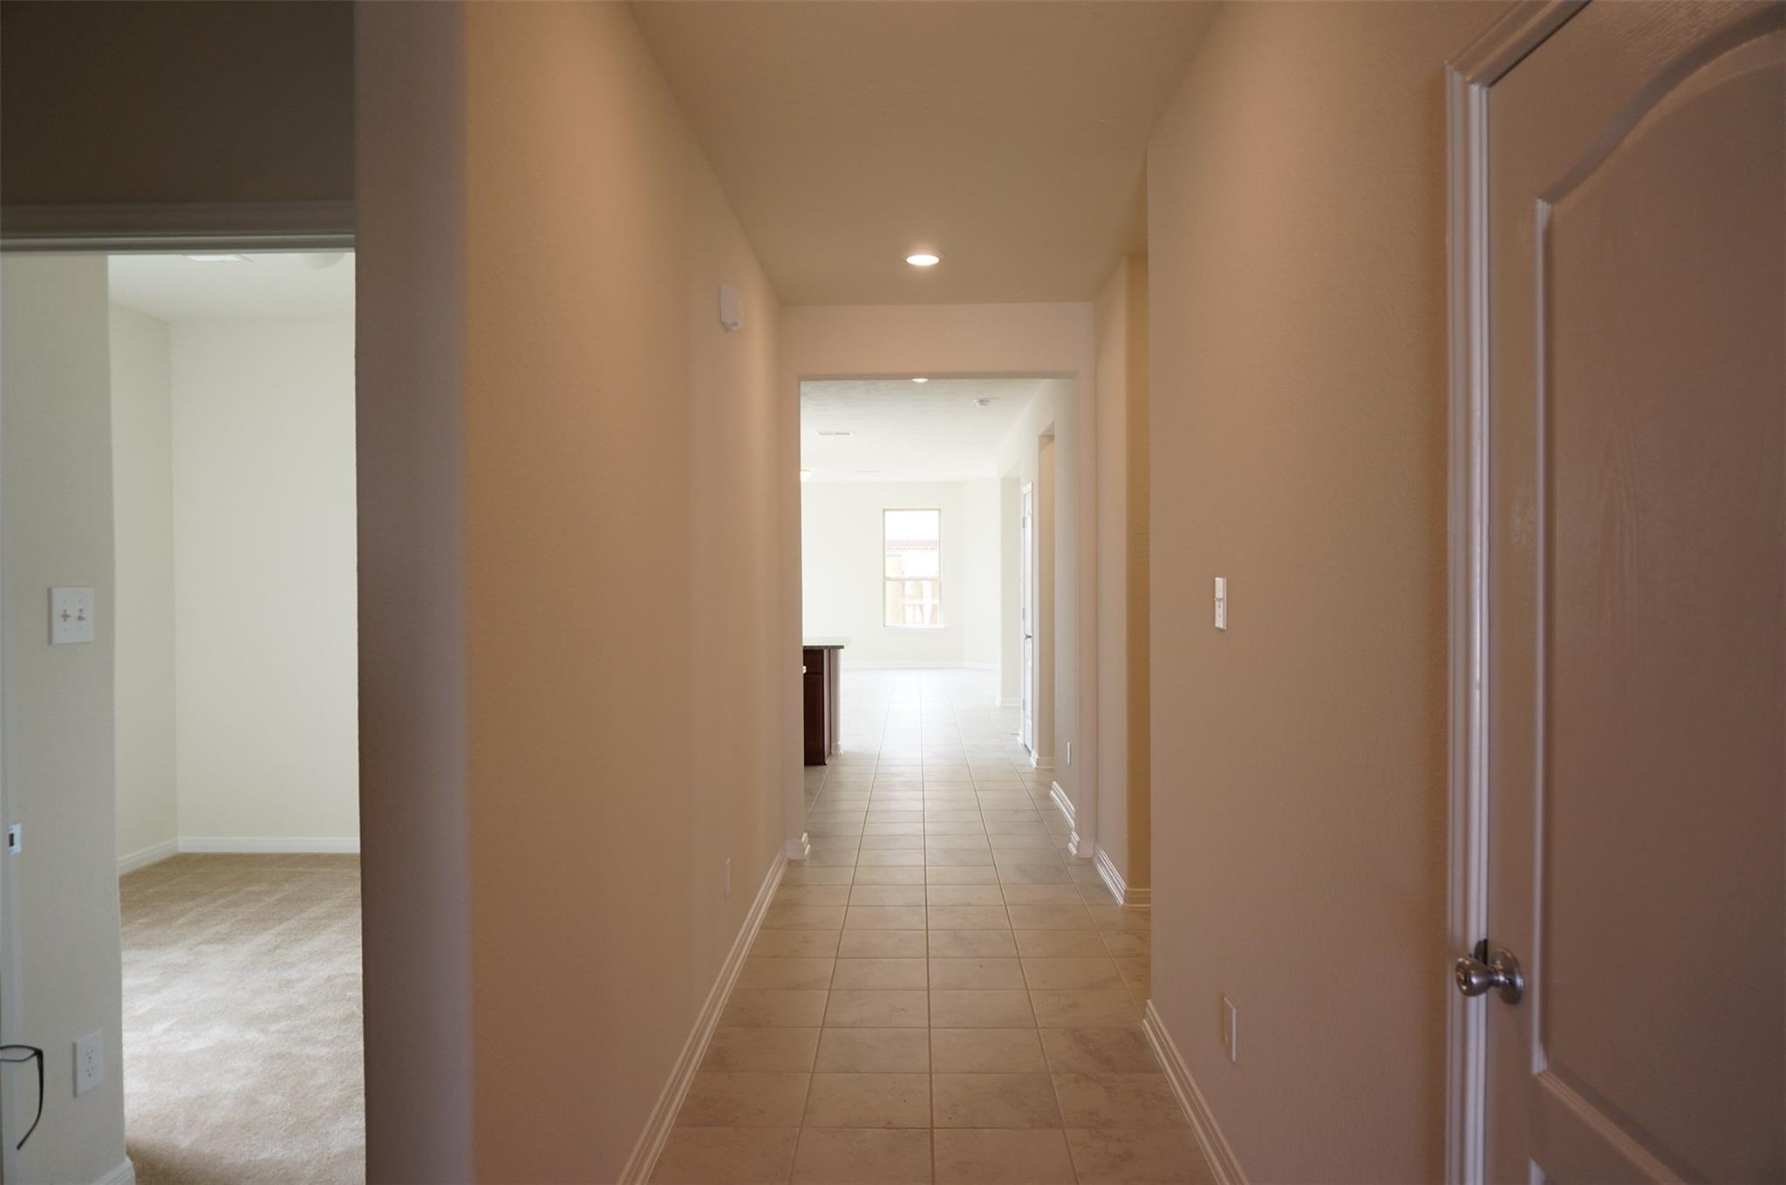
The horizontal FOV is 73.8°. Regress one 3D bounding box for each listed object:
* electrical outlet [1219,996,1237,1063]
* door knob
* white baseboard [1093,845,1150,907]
[{"bbox_3d":[0.764,0.994,2.697,0.008,0.116,0.073,0,1,1],"label":"electrical outlet"},{"bbox_3d":[0.708,0.460,1.420,0.062,0.066,0.066,0,1,1],"label":"door knob"},{"bbox_3d":[1.037,1.282,5.445,0.130,0.084,0.880,0,1,1],"label":"white baseboard"}]

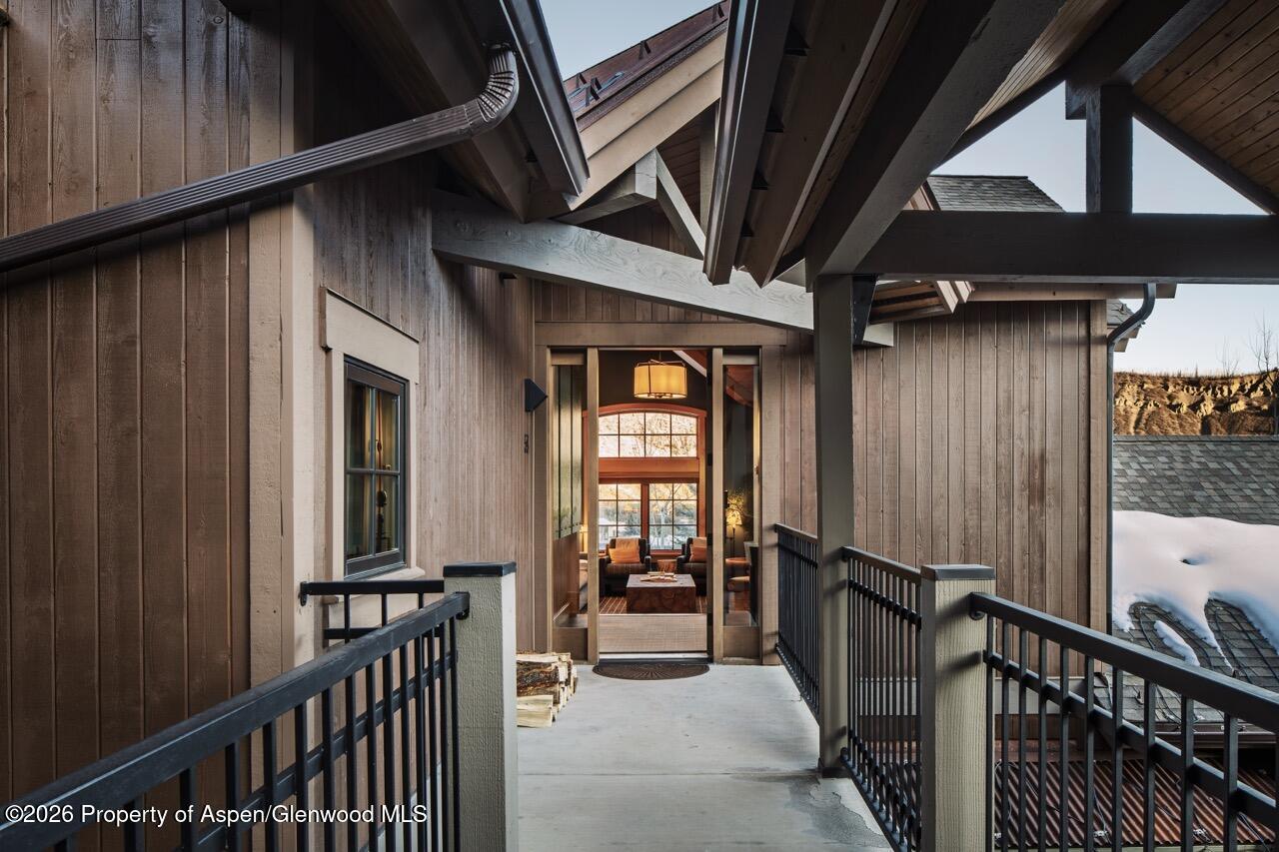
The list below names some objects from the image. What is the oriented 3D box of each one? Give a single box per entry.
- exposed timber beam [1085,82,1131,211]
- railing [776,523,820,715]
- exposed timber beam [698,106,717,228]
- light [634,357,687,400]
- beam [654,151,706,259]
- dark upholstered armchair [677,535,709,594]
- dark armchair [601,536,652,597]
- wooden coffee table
[{"bbox_3d":[2.240,-1.304,4.070,0.148,0.620,0.145,0,0,0],"label":"exposed timber beam"},{"bbox_3d":[1.015,1.151,5.360,0.060,0.940,2.360,0,-3,3],"label":"railing"},{"bbox_3d":[0.481,-1.547,5.398,0.140,1.080,0.140,0,0,-43],"label":"exposed timber beam"},{"bbox_3d":[0.216,-0.474,8.700,0.540,0.400,0.540,0,-2,0],"label":"light"},{"bbox_3d":[0.203,-1.331,5.116,0.104,0.764,0.103,-2,42,46],"label":"beam"},{"bbox_3d":[1.000,2.180,13.300,0.790,0.870,0.850,0,-2,7],"label":"dark upholstered armchair"},{"bbox_3d":[-0.195,2.180,13.300,0.800,0.870,0.850,0,-2,1],"label":"dark armchair"},{"bbox_3d":[0.295,2.240,11.200,0.860,0.430,1.350,0,-2,2],"label":"wooden coffee table"}]

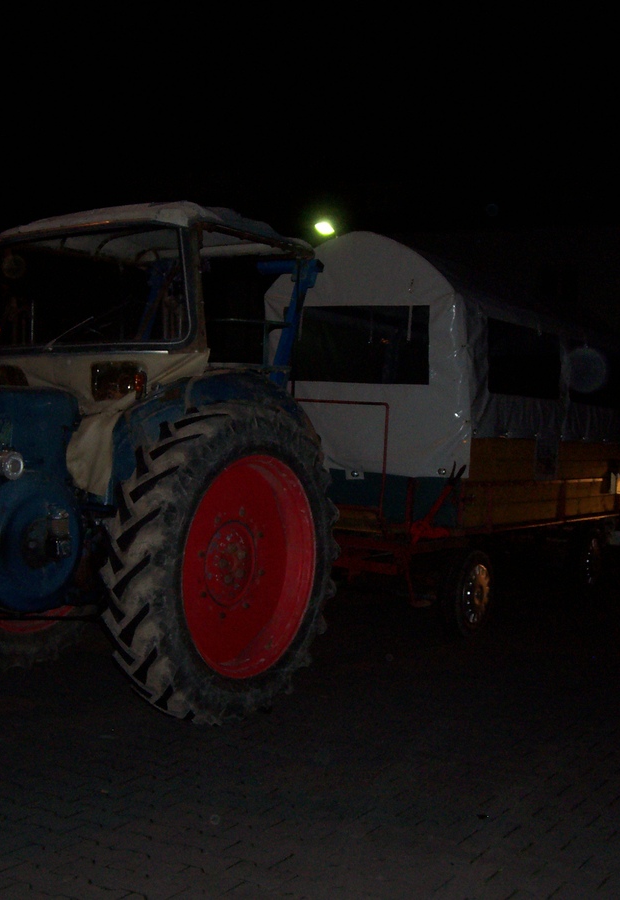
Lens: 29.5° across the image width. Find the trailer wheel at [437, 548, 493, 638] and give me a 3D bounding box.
[{"bbox_3d":[1.092,1.011,8.300,0.155,0.630,0.630,1,0,32],"label":"trailer wheel"}]

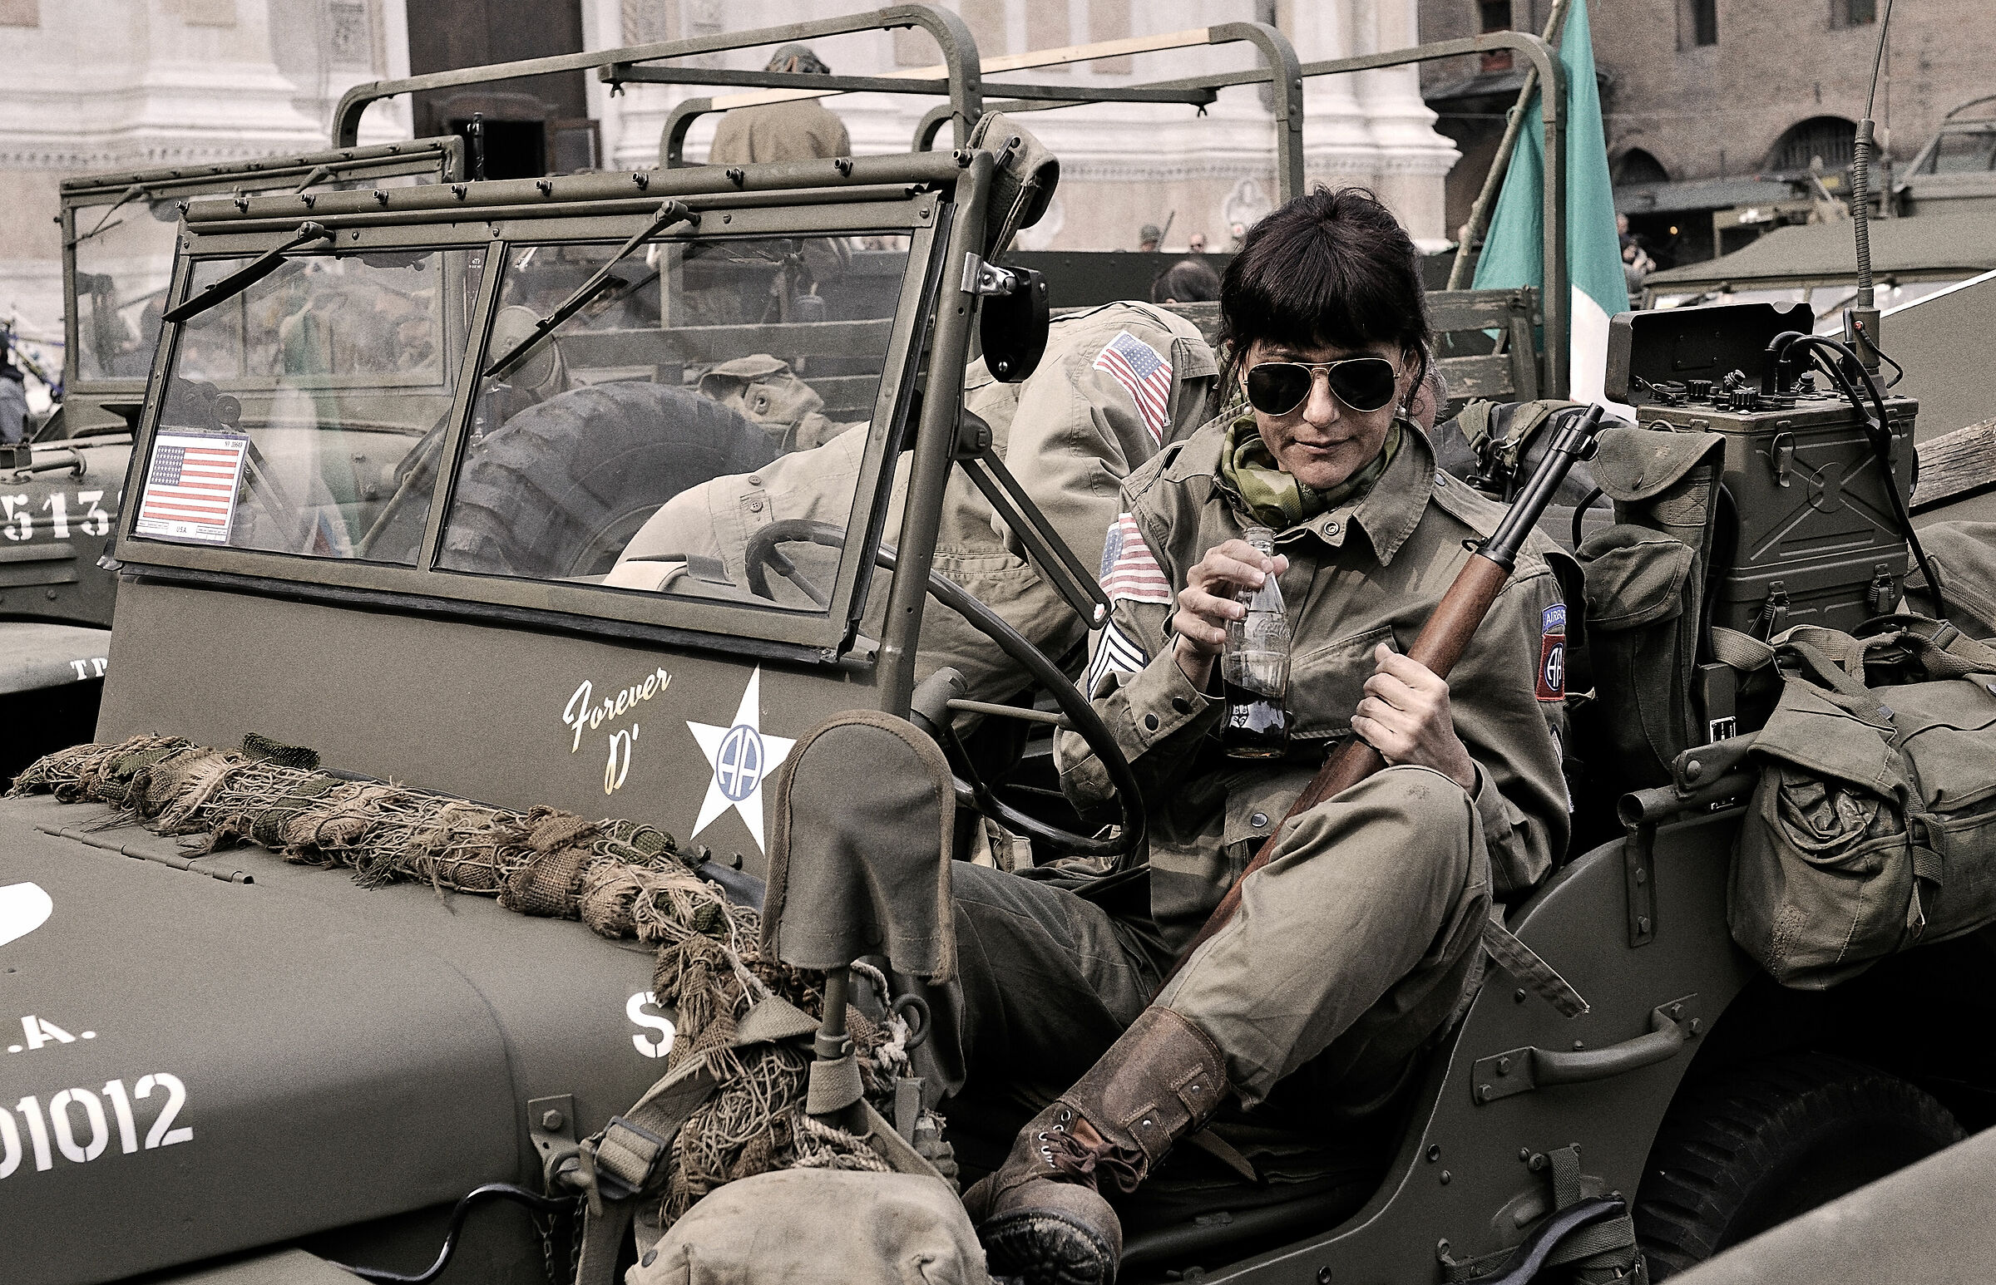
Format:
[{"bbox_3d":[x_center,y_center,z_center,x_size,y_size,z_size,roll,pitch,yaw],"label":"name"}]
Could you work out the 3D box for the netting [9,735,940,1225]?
[{"bbox_3d":[-0.552,0.260,2.681,0.260,0.300,1.240,-10,11,-44],"label":"netting"}]

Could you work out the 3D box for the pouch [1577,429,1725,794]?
[{"bbox_3d":[0.727,-0.034,3.330,0.160,0.410,0.110,3,10,35],"label":"pouch"}]

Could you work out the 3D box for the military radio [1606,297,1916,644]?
[{"bbox_3d":[0.923,-0.161,3.615,0.290,0.480,0.200,-8,16,-29],"label":"military radio"}]

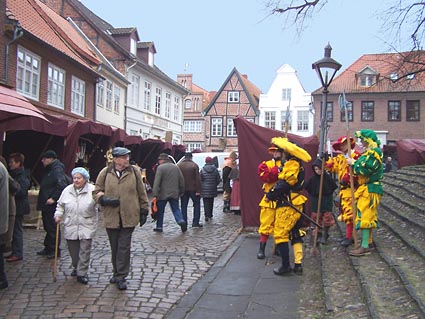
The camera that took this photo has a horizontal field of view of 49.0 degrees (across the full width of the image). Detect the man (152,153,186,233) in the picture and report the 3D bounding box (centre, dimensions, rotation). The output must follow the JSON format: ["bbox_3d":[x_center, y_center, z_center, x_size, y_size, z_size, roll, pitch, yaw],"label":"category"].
[{"bbox_3d":[-0.947,0.725,10.280,0.640,1.750,0.550,0,0,-27],"label":"man"}]

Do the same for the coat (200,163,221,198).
[{"bbox_3d":[-0.051,0.533,11.850,0.510,0.920,0.360,0,0,3],"label":"coat"}]

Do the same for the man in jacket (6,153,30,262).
[{"bbox_3d":[-3.014,0.746,7.250,0.400,1.690,0.500,0,0,-9],"label":"man in jacket"}]

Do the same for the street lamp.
[{"bbox_3d":[2.100,-0.415,8.900,0.570,3.680,0.570,3,0,13],"label":"street lamp"}]

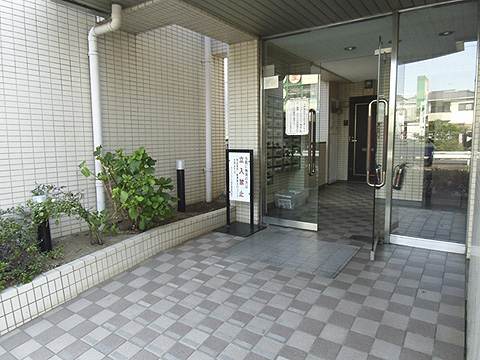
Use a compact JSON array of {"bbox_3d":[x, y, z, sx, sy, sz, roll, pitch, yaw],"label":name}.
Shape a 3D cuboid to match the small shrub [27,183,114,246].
[{"bbox_3d":[-1.505,0.330,2.948,0.480,0.580,0.700,4,7,34],"label":"small shrub"}]

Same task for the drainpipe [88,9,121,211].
[{"bbox_3d":[-1.329,-0.551,3.384,0.515,2.245,0.100,4,7,34],"label":"drainpipe"}]

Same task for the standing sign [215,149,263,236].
[{"bbox_3d":[0.002,0.128,4.179,0.480,1.020,0.480,4,7,34],"label":"standing sign"}]

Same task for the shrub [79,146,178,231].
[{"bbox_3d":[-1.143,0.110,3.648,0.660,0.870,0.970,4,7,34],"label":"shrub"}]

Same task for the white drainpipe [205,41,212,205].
[{"bbox_3d":[-0.478,-0.878,5.027,0.078,2.460,0.078,-1,6,0],"label":"white drainpipe"}]

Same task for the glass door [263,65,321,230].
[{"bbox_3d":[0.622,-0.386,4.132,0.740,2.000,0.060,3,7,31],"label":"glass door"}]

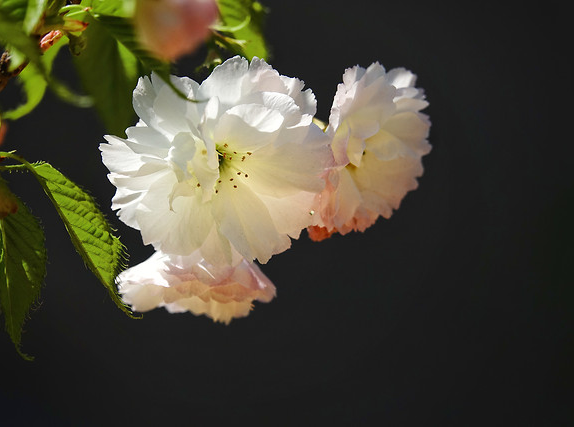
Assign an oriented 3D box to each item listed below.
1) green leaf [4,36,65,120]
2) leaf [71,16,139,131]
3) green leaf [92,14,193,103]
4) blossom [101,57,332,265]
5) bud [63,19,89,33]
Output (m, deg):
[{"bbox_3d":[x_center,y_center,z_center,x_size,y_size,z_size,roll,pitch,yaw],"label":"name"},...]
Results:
[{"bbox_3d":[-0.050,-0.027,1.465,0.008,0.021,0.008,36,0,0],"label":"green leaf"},{"bbox_3d":[-0.037,-0.028,1.470,0.013,0.023,0.007,-12,0,0],"label":"leaf"},{"bbox_3d":[-0.029,-0.031,1.450,0.026,0.009,0.007,41,0,0],"label":"green leaf"},{"bbox_3d":[-0.014,-0.010,1.450,0.045,0.041,0.027,0,0,-9],"label":"blossom"},{"bbox_3d":[-0.042,-0.037,1.460,0.005,0.003,0.003,6,0,12],"label":"bud"}]

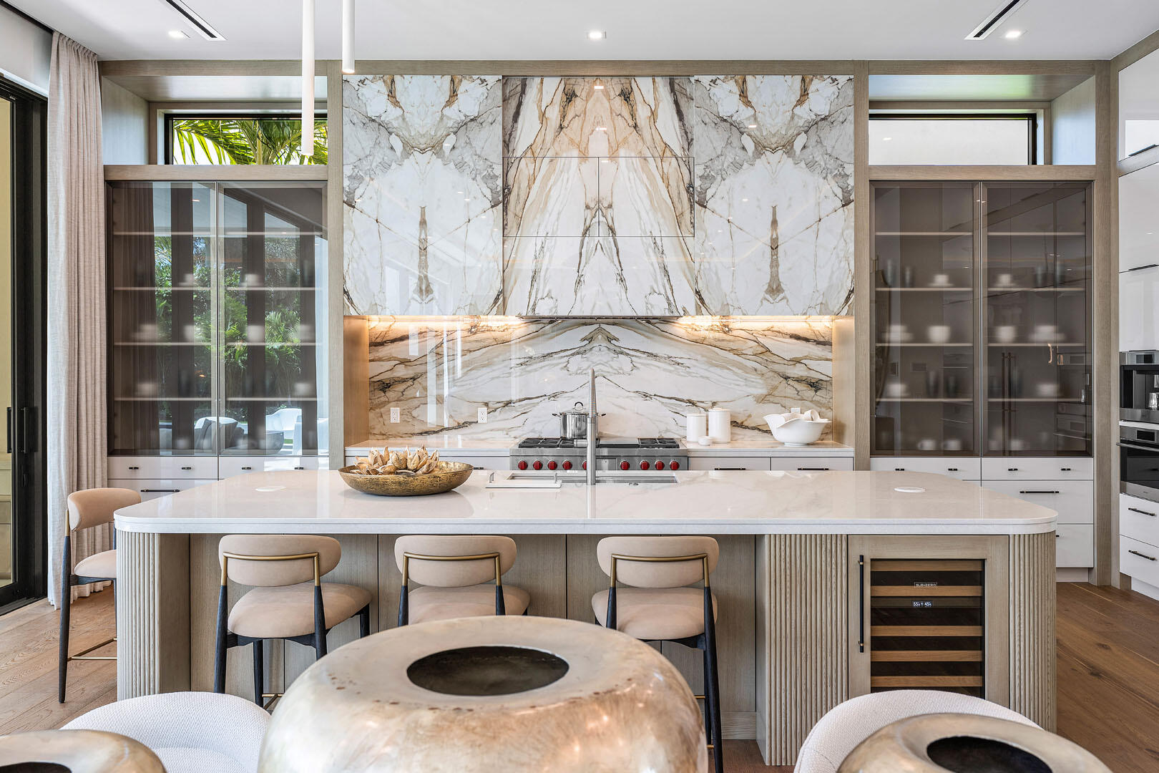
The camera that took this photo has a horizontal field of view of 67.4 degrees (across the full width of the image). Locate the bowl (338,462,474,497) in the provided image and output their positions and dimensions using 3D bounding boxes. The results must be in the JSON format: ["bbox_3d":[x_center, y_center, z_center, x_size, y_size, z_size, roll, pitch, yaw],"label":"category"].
[{"bbox_3d":[-0.794,0.428,3.980,0.605,0.115,0.580,0,0,0],"label":"bowl"}]

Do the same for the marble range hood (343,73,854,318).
[{"bbox_3d":[0.137,-1.310,6.225,3.490,1.650,0.550,0,1,1],"label":"marble range hood"}]

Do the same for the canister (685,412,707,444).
[{"bbox_3d":[0.872,0.304,6.440,0.148,0.200,0.148,0,1,1],"label":"canister"}]

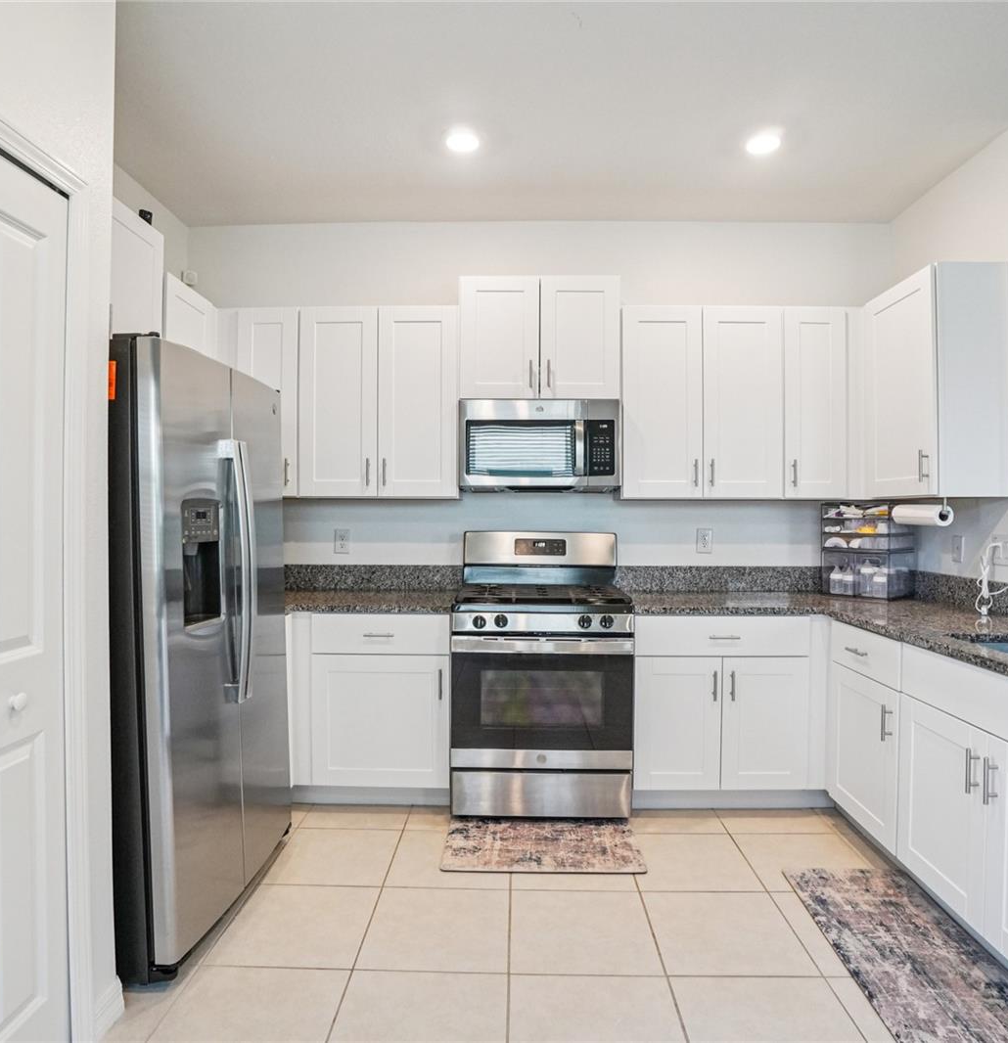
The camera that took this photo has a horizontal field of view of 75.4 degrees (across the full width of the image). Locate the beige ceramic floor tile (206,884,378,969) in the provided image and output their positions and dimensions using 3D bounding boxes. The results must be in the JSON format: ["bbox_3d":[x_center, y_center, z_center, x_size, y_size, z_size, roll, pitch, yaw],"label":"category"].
[{"bbox_3d":[-0.643,1.282,2.076,0.444,0.010,0.430,0,0,1],"label":"beige ceramic floor tile"}]

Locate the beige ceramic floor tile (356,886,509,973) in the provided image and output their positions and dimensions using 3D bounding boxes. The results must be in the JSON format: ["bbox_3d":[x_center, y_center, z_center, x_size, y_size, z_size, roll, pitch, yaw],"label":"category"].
[{"bbox_3d":[-0.203,1.282,2.060,0.444,0.010,0.430,0,0,1],"label":"beige ceramic floor tile"}]

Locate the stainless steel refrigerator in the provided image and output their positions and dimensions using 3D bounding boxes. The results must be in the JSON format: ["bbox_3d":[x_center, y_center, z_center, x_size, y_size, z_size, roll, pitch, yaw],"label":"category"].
[{"bbox_3d":[-1.270,0.387,2.242,0.840,1.782,0.900,0,0,1],"label":"stainless steel refrigerator"}]

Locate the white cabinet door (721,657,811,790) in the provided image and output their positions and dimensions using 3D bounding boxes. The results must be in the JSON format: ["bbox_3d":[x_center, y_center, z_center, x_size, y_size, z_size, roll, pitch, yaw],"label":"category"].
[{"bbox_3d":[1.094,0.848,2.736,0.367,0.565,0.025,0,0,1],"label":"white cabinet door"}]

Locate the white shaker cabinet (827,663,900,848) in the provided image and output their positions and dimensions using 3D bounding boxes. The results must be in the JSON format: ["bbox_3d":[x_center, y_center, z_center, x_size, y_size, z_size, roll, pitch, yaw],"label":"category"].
[{"bbox_3d":[1.659,0.880,2.506,0.575,0.578,0.495,0,0,1],"label":"white shaker cabinet"}]

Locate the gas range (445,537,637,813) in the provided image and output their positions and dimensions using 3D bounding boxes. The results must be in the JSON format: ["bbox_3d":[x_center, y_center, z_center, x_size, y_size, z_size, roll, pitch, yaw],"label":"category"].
[{"bbox_3d":[0.172,0.671,3.057,0.762,1.205,0.710,0,0,1],"label":"gas range"}]

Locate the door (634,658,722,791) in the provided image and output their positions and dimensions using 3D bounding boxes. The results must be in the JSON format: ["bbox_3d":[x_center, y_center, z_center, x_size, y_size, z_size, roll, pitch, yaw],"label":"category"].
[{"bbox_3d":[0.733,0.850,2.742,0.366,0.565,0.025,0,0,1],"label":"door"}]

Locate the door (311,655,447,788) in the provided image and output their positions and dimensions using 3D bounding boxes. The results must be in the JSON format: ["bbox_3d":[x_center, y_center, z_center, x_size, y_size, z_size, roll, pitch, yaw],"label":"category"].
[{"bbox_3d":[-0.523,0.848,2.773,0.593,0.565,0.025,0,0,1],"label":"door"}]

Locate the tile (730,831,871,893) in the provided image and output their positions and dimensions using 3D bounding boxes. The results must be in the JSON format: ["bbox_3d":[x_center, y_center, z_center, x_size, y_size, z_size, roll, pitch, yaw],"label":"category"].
[{"bbox_3d":[1.140,1.285,2.454,0.446,0.010,0.426,0,0,1],"label":"tile"}]

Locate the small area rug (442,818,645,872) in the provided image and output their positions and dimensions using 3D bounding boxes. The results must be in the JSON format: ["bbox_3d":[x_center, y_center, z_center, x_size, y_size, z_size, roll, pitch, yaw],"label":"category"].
[{"bbox_3d":[0.149,1.273,2.581,0.750,0.010,0.430,0,0,1],"label":"small area rug"}]

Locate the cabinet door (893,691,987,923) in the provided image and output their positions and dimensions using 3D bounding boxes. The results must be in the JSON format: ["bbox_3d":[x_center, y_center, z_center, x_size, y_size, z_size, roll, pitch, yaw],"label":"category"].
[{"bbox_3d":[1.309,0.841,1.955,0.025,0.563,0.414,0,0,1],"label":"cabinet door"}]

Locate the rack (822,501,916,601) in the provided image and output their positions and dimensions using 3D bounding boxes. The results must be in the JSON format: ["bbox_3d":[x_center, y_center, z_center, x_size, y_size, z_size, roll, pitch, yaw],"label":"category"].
[{"bbox_3d":[1.800,0.145,3.230,0.270,0.440,0.310,0,0,-41],"label":"rack"}]

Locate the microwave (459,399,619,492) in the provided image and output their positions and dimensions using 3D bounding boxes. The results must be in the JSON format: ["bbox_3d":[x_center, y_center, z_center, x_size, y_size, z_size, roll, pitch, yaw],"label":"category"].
[{"bbox_3d":[0.172,-0.362,3.265,0.757,0.420,0.400,0,0,1],"label":"microwave"}]

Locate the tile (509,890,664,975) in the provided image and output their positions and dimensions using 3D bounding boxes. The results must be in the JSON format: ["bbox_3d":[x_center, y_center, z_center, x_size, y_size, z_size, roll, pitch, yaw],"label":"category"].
[{"bbox_3d":[0.243,1.286,2.053,0.448,0.010,0.422,0,0,1],"label":"tile"}]

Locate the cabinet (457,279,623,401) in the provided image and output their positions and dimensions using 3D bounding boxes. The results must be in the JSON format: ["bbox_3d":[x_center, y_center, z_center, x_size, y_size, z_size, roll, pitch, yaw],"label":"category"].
[{"bbox_3d":[0.177,-0.873,3.253,0.764,0.580,0.335,0,0,1],"label":"cabinet"}]

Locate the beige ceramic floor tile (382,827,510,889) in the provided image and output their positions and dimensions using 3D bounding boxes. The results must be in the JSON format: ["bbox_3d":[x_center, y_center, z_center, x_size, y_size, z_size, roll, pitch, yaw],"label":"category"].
[{"bbox_3d":[-0.195,1.282,2.480,0.444,0.010,0.430,0,0,1],"label":"beige ceramic floor tile"}]

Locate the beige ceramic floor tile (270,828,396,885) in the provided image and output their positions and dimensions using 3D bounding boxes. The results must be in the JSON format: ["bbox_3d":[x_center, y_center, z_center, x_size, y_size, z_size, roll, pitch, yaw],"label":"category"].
[{"bbox_3d":[-0.635,1.281,2.495,0.444,0.010,0.430,0,0,1],"label":"beige ceramic floor tile"}]

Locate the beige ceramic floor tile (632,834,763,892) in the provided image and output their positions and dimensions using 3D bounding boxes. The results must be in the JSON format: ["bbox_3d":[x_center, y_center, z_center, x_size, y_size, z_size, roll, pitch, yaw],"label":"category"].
[{"bbox_3d":[0.697,1.284,2.464,0.446,0.010,0.426,0,0,1],"label":"beige ceramic floor tile"}]

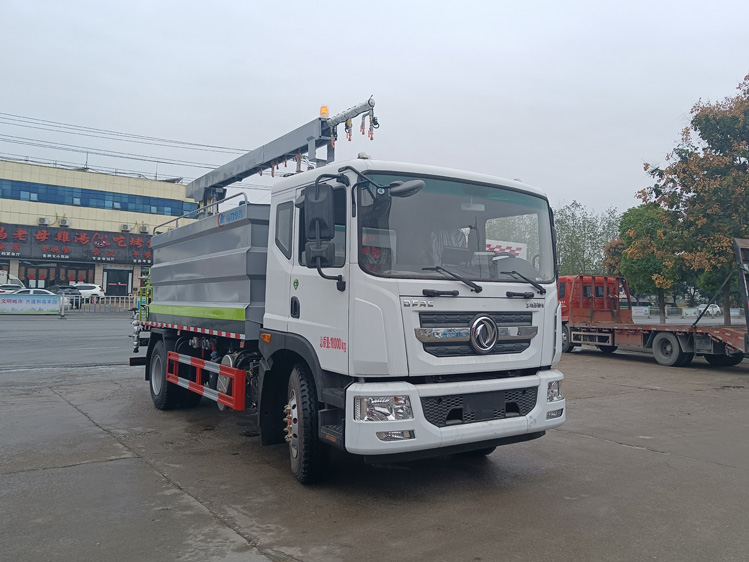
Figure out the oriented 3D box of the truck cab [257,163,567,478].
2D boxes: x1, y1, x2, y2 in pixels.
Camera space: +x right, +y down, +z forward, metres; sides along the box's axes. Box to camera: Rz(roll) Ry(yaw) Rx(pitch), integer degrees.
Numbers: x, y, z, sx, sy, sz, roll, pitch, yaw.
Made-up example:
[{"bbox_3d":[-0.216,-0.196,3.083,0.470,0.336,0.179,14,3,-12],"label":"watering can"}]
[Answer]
[{"bbox_3d":[0.374,0.228,5.633,2.400,2.310,2.030,2,-3,-34],"label":"truck cab"}]

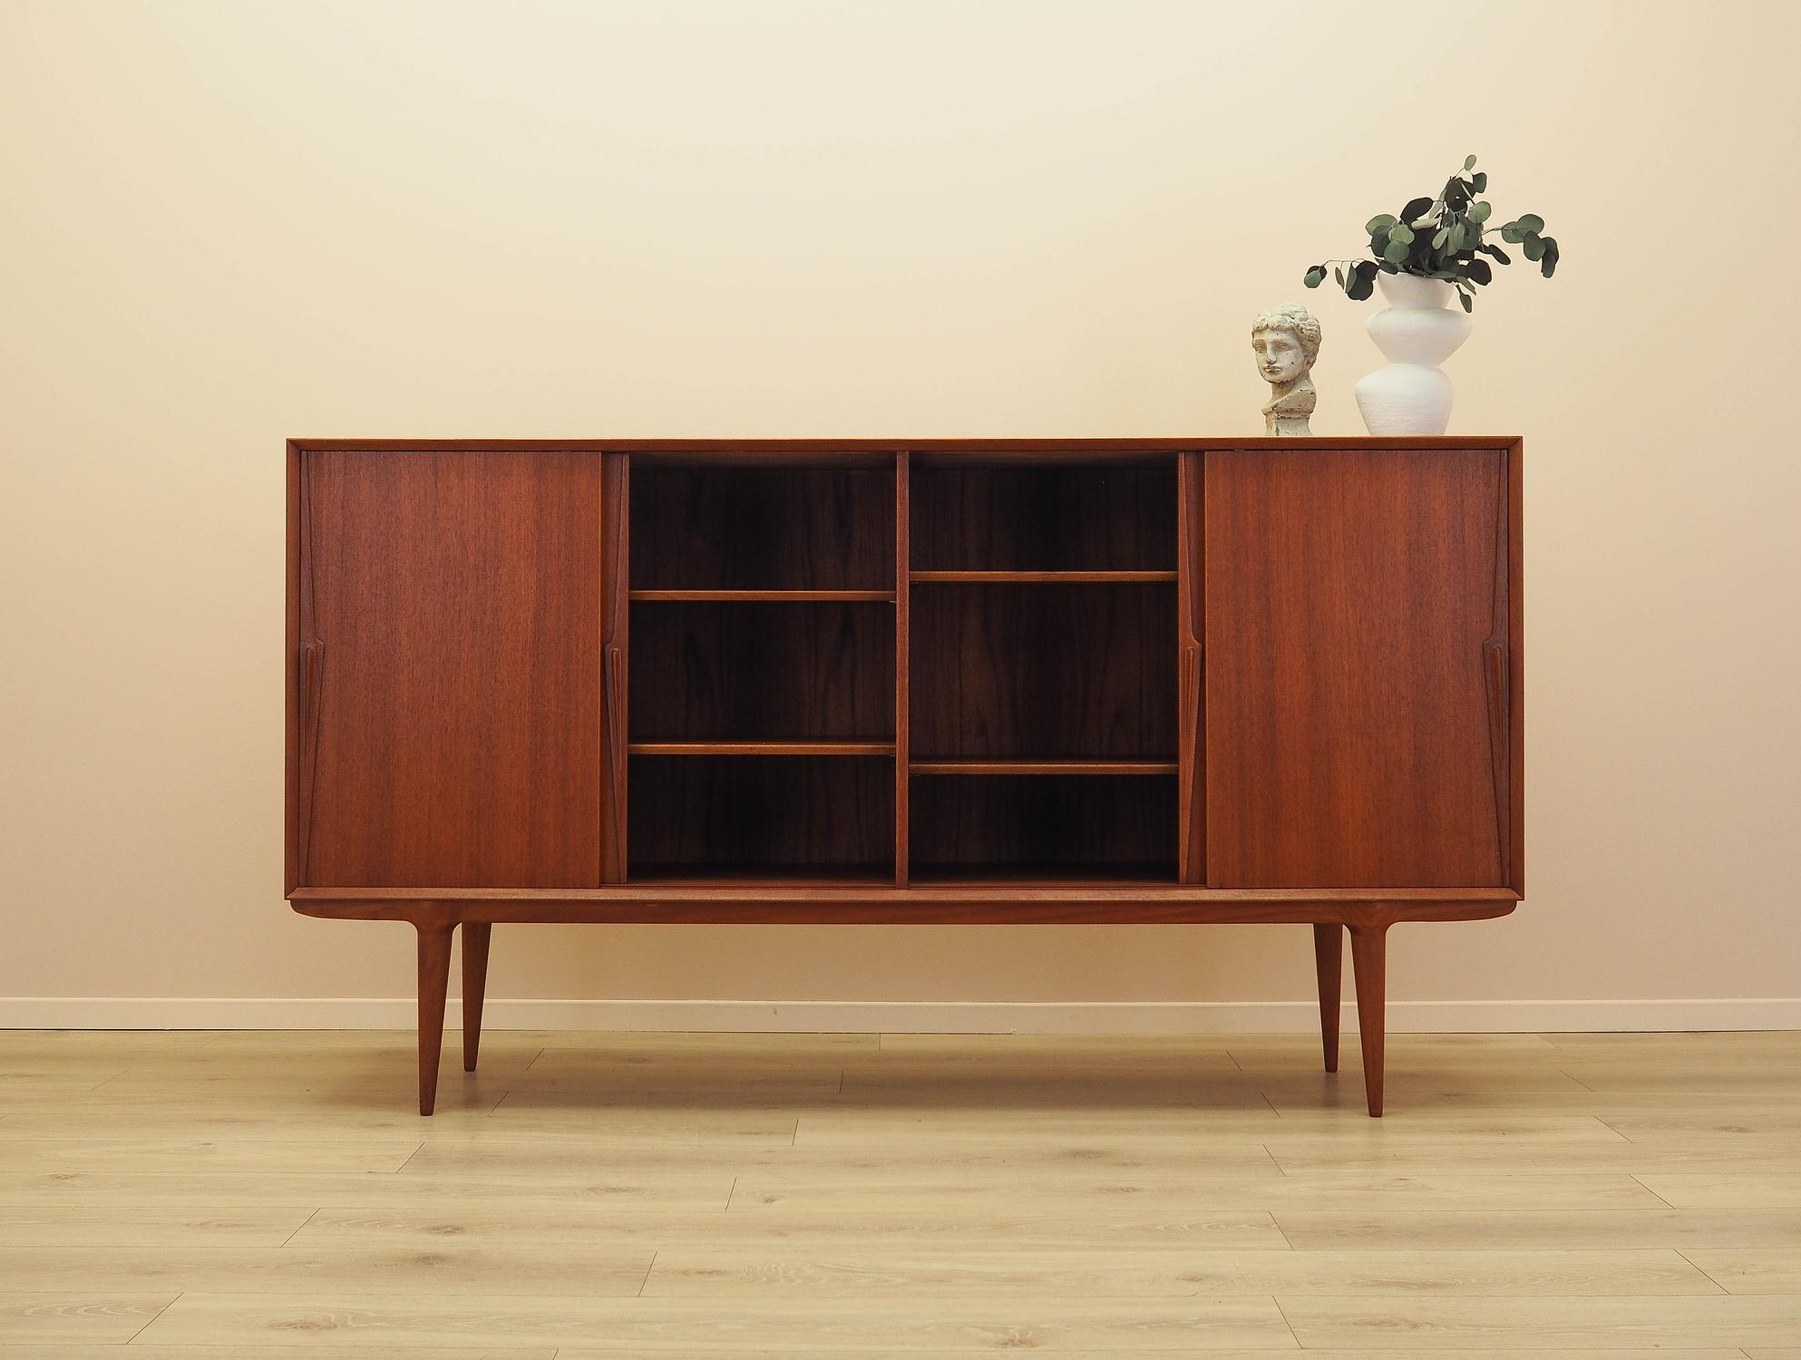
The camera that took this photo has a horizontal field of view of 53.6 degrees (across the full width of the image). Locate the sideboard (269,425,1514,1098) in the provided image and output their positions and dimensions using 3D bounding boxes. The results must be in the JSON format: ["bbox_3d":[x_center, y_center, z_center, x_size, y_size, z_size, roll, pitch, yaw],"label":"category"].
[{"bbox_3d":[0.007,0.159,3.083,2.000,1.100,0.410,0,1,0],"label":"sideboard"}]

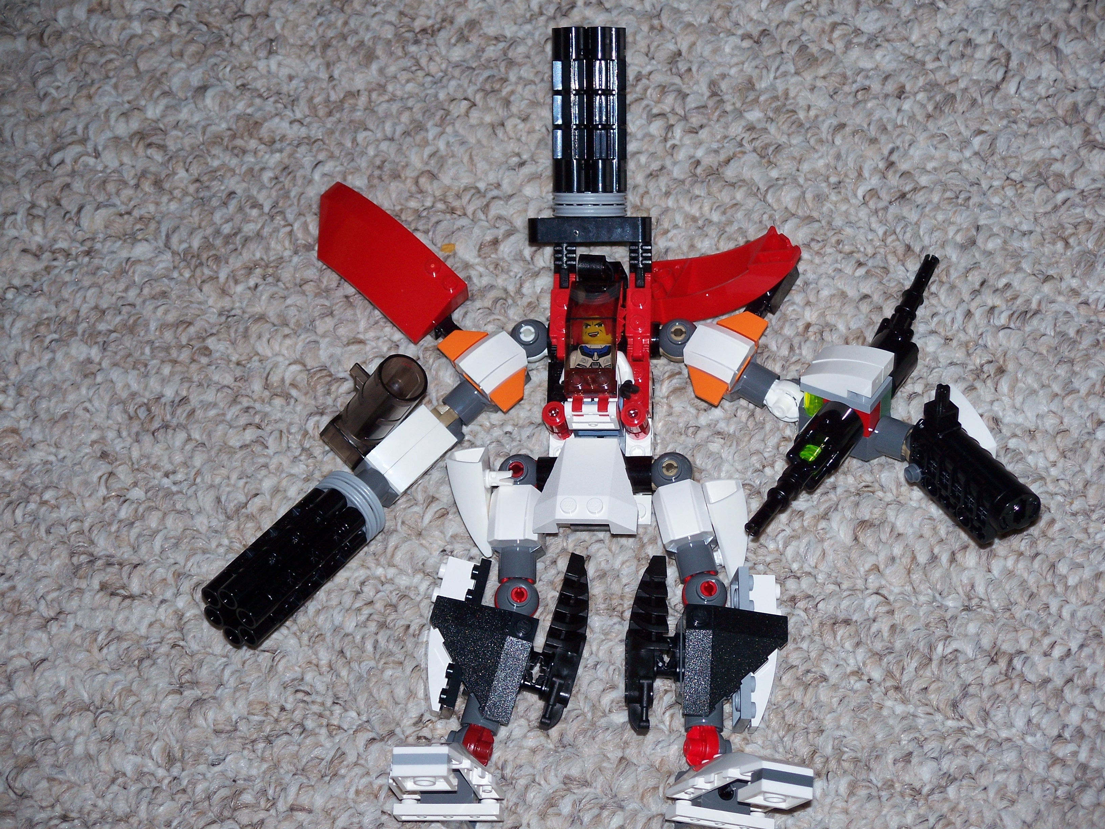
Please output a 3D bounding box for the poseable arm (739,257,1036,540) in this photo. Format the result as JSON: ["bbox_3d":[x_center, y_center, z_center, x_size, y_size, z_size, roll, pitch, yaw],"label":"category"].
[{"bbox_3d":[0.105,-0.009,0.957,0.090,0.045,0.094,0,71,0],"label":"poseable arm"}]

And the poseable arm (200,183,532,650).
[{"bbox_3d":[-0.078,-0.004,0.954,0.130,0.048,0.096,-42,76,-13],"label":"poseable arm"}]

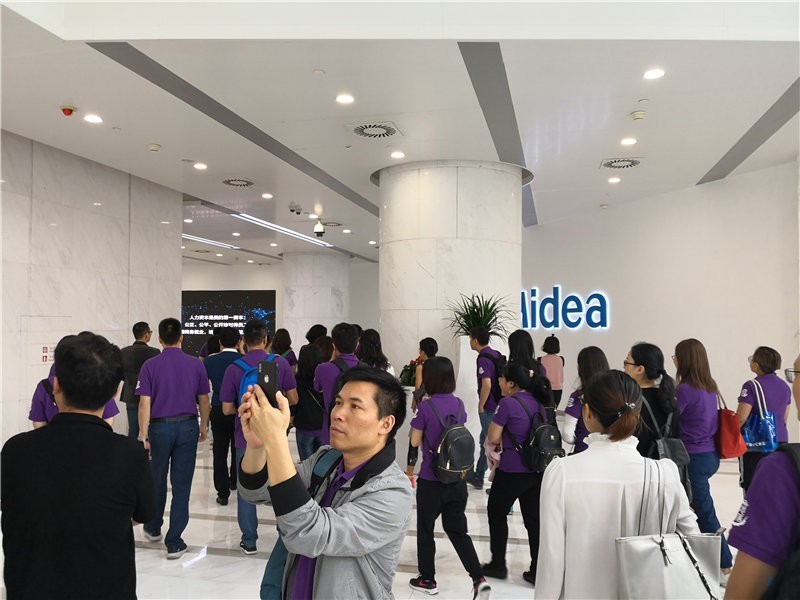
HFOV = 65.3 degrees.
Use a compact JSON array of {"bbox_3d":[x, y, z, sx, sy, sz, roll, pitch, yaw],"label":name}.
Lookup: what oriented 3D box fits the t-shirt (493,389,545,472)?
[{"bbox_3d":[0.818,0.892,4.234,0.410,0.550,0.270,2,-3,-42],"label":"t-shirt"}]

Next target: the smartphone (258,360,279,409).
[{"bbox_3d":[-0.311,0.218,1.482,0.074,0.148,0.010,-2,-3,40],"label":"smartphone"}]

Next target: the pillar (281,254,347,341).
[{"bbox_3d":[-2.476,0.600,18.492,1.980,3.866,1.980,0,-3,0],"label":"pillar"}]

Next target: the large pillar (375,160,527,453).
[{"bbox_3d":[0.741,0.152,9.222,2.090,3.850,2.090,0,-2,5],"label":"large pillar"}]

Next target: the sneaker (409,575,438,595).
[{"bbox_3d":[0.138,1.818,4.080,0.095,0.100,0.250,2,-3,-41],"label":"sneaker"}]

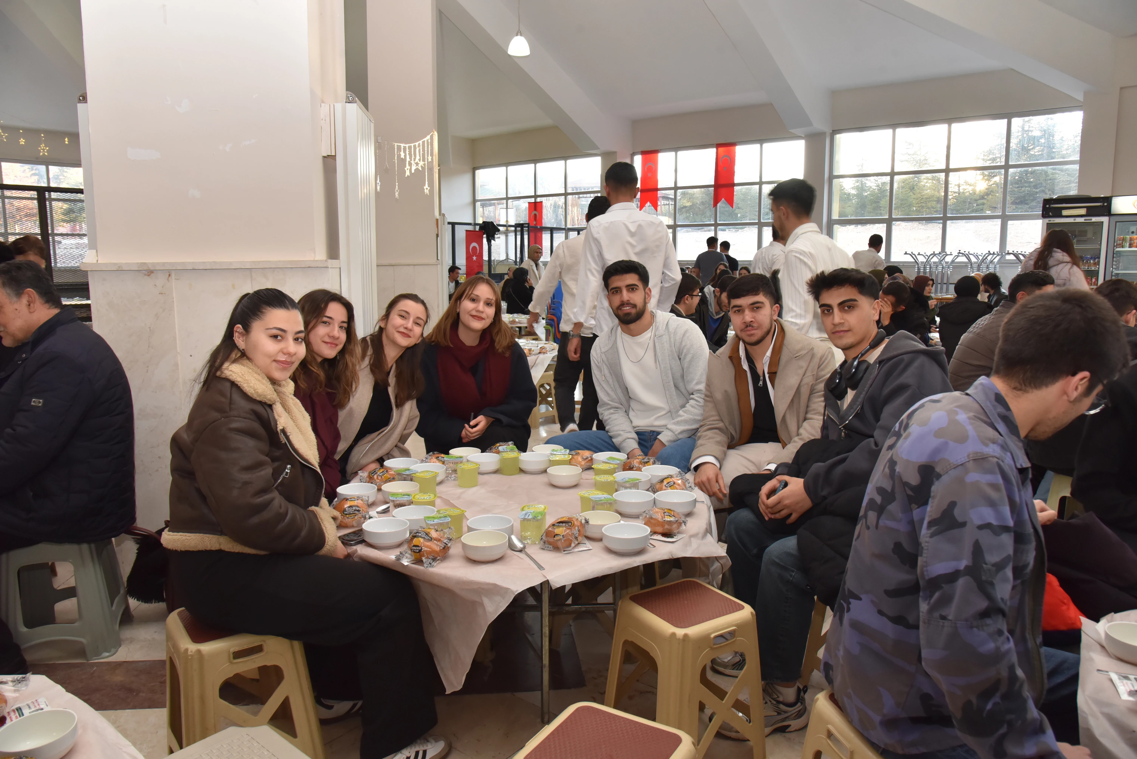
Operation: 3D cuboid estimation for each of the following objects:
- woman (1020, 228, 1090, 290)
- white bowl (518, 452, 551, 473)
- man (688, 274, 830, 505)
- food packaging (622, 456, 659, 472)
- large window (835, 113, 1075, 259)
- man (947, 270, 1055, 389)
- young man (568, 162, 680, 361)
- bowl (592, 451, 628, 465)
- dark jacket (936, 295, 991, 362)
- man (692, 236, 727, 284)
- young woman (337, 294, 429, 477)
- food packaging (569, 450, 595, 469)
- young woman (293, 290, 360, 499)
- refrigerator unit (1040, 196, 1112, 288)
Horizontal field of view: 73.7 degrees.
[{"bbox_3d":[3.603,-0.288,5.717,0.500,1.666,0.360,5,9,29],"label":"woman"},{"bbox_3d":[-0.125,0.313,2.817,0.122,0.056,0.122,0,8,0],"label":"white bowl"},{"bbox_3d":[0.680,0.253,2.775,0.600,1.320,0.800,6,10,34],"label":"man"},{"bbox_3d":[0.255,0.304,2.712,0.125,0.062,0.100,0,8,0],"label":"food packaging"},{"bbox_3d":[4.774,-2.395,9.593,2.780,1.770,0.120,6,10,35],"label":"large window"},{"bbox_3d":[2.290,0.121,3.756,0.780,1.300,0.550,4,9,28],"label":"man"},{"bbox_3d":[0.280,-0.191,4.014,0.580,1.840,0.380,0,8,-2],"label":"young man"},{"bbox_3d":[0.148,0.301,2.700,0.122,0.056,0.122,0,8,0],"label":"bowl"},{"bbox_3d":[2.923,-0.253,5.669,0.480,0.720,0.360,4,9,22],"label":"dark jacket"},{"bbox_3d":[1.816,-0.939,9.826,0.480,1.789,0.340,2,8,13],"label":"man"},{"bbox_3d":[-0.601,0.330,2.743,0.520,1.260,0.750,-4,9,-25],"label":"young woman"},{"bbox_3d":[0.045,0.292,2.781,0.105,0.065,0.100,0,8,0],"label":"food packaging"},{"bbox_3d":[-0.820,0.316,2.542,0.750,1.260,0.500,5,10,32],"label":"young woman"},{"bbox_3d":[5.289,-0.842,7.955,0.620,2.020,0.650,6,10,35],"label":"refrigerator unit"}]

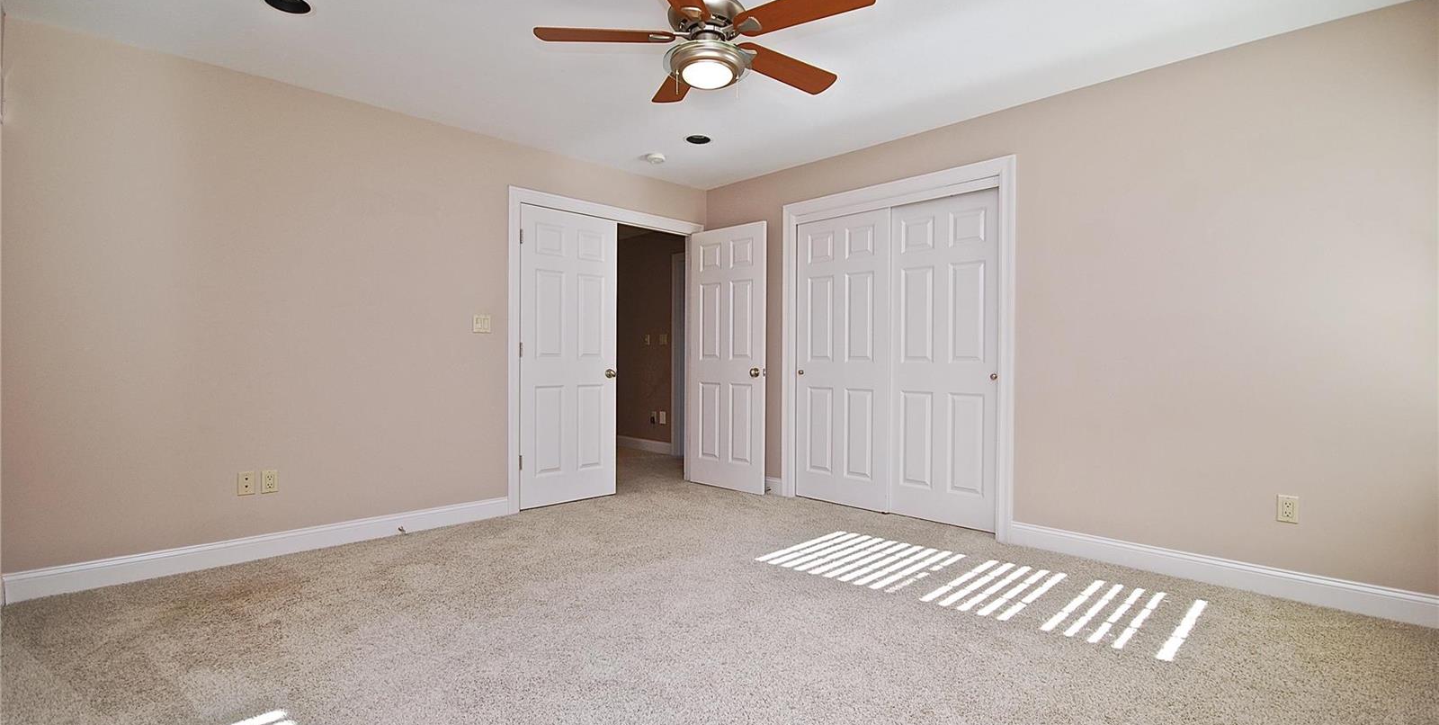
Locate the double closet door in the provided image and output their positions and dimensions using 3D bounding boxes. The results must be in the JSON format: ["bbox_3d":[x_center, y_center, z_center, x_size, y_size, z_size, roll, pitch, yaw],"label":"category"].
[{"bbox_3d":[1.120,-0.013,4.040,0.080,2.030,1.480,-1,1,-44],"label":"double closet door"}]

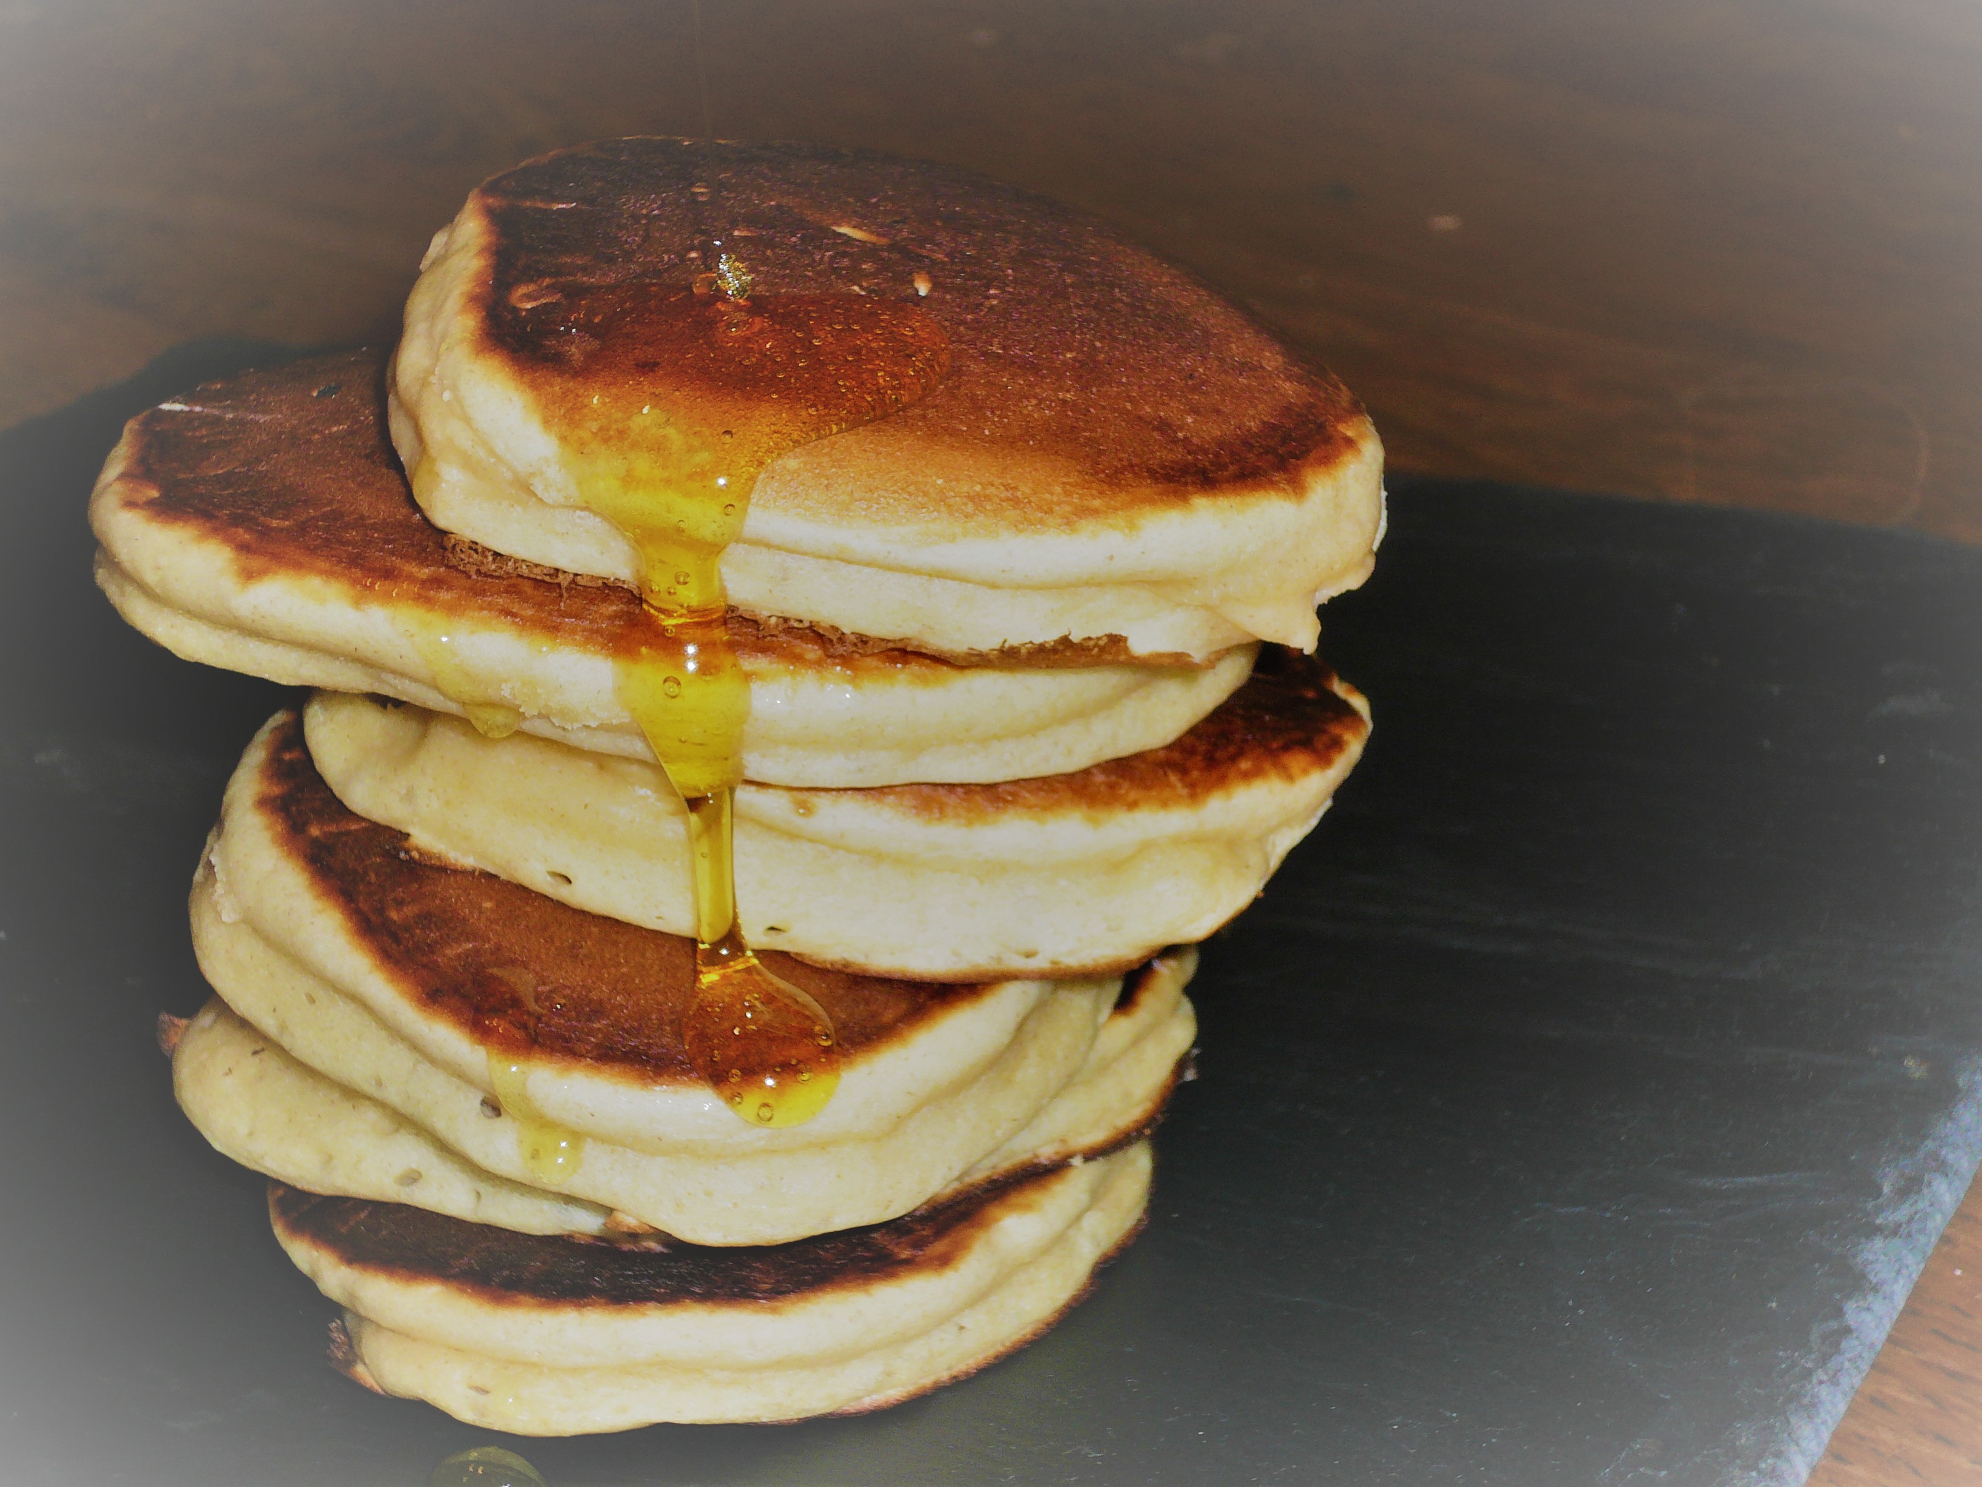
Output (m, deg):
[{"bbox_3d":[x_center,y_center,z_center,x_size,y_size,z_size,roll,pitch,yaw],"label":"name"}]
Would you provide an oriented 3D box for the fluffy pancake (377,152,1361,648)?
[{"bbox_3d":[-0.011,-0.039,0.498,0.109,0.018,0.109,8,28,-3],"label":"fluffy pancake"}]

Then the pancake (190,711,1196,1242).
[{"bbox_3d":[-0.037,0.019,0.520,0.111,0.021,0.111,6,29,-2],"label":"pancake"}]

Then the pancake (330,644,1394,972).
[{"bbox_3d":[-0.017,-0.002,0.513,0.121,0.021,0.119,2,19,-1],"label":"pancake"}]

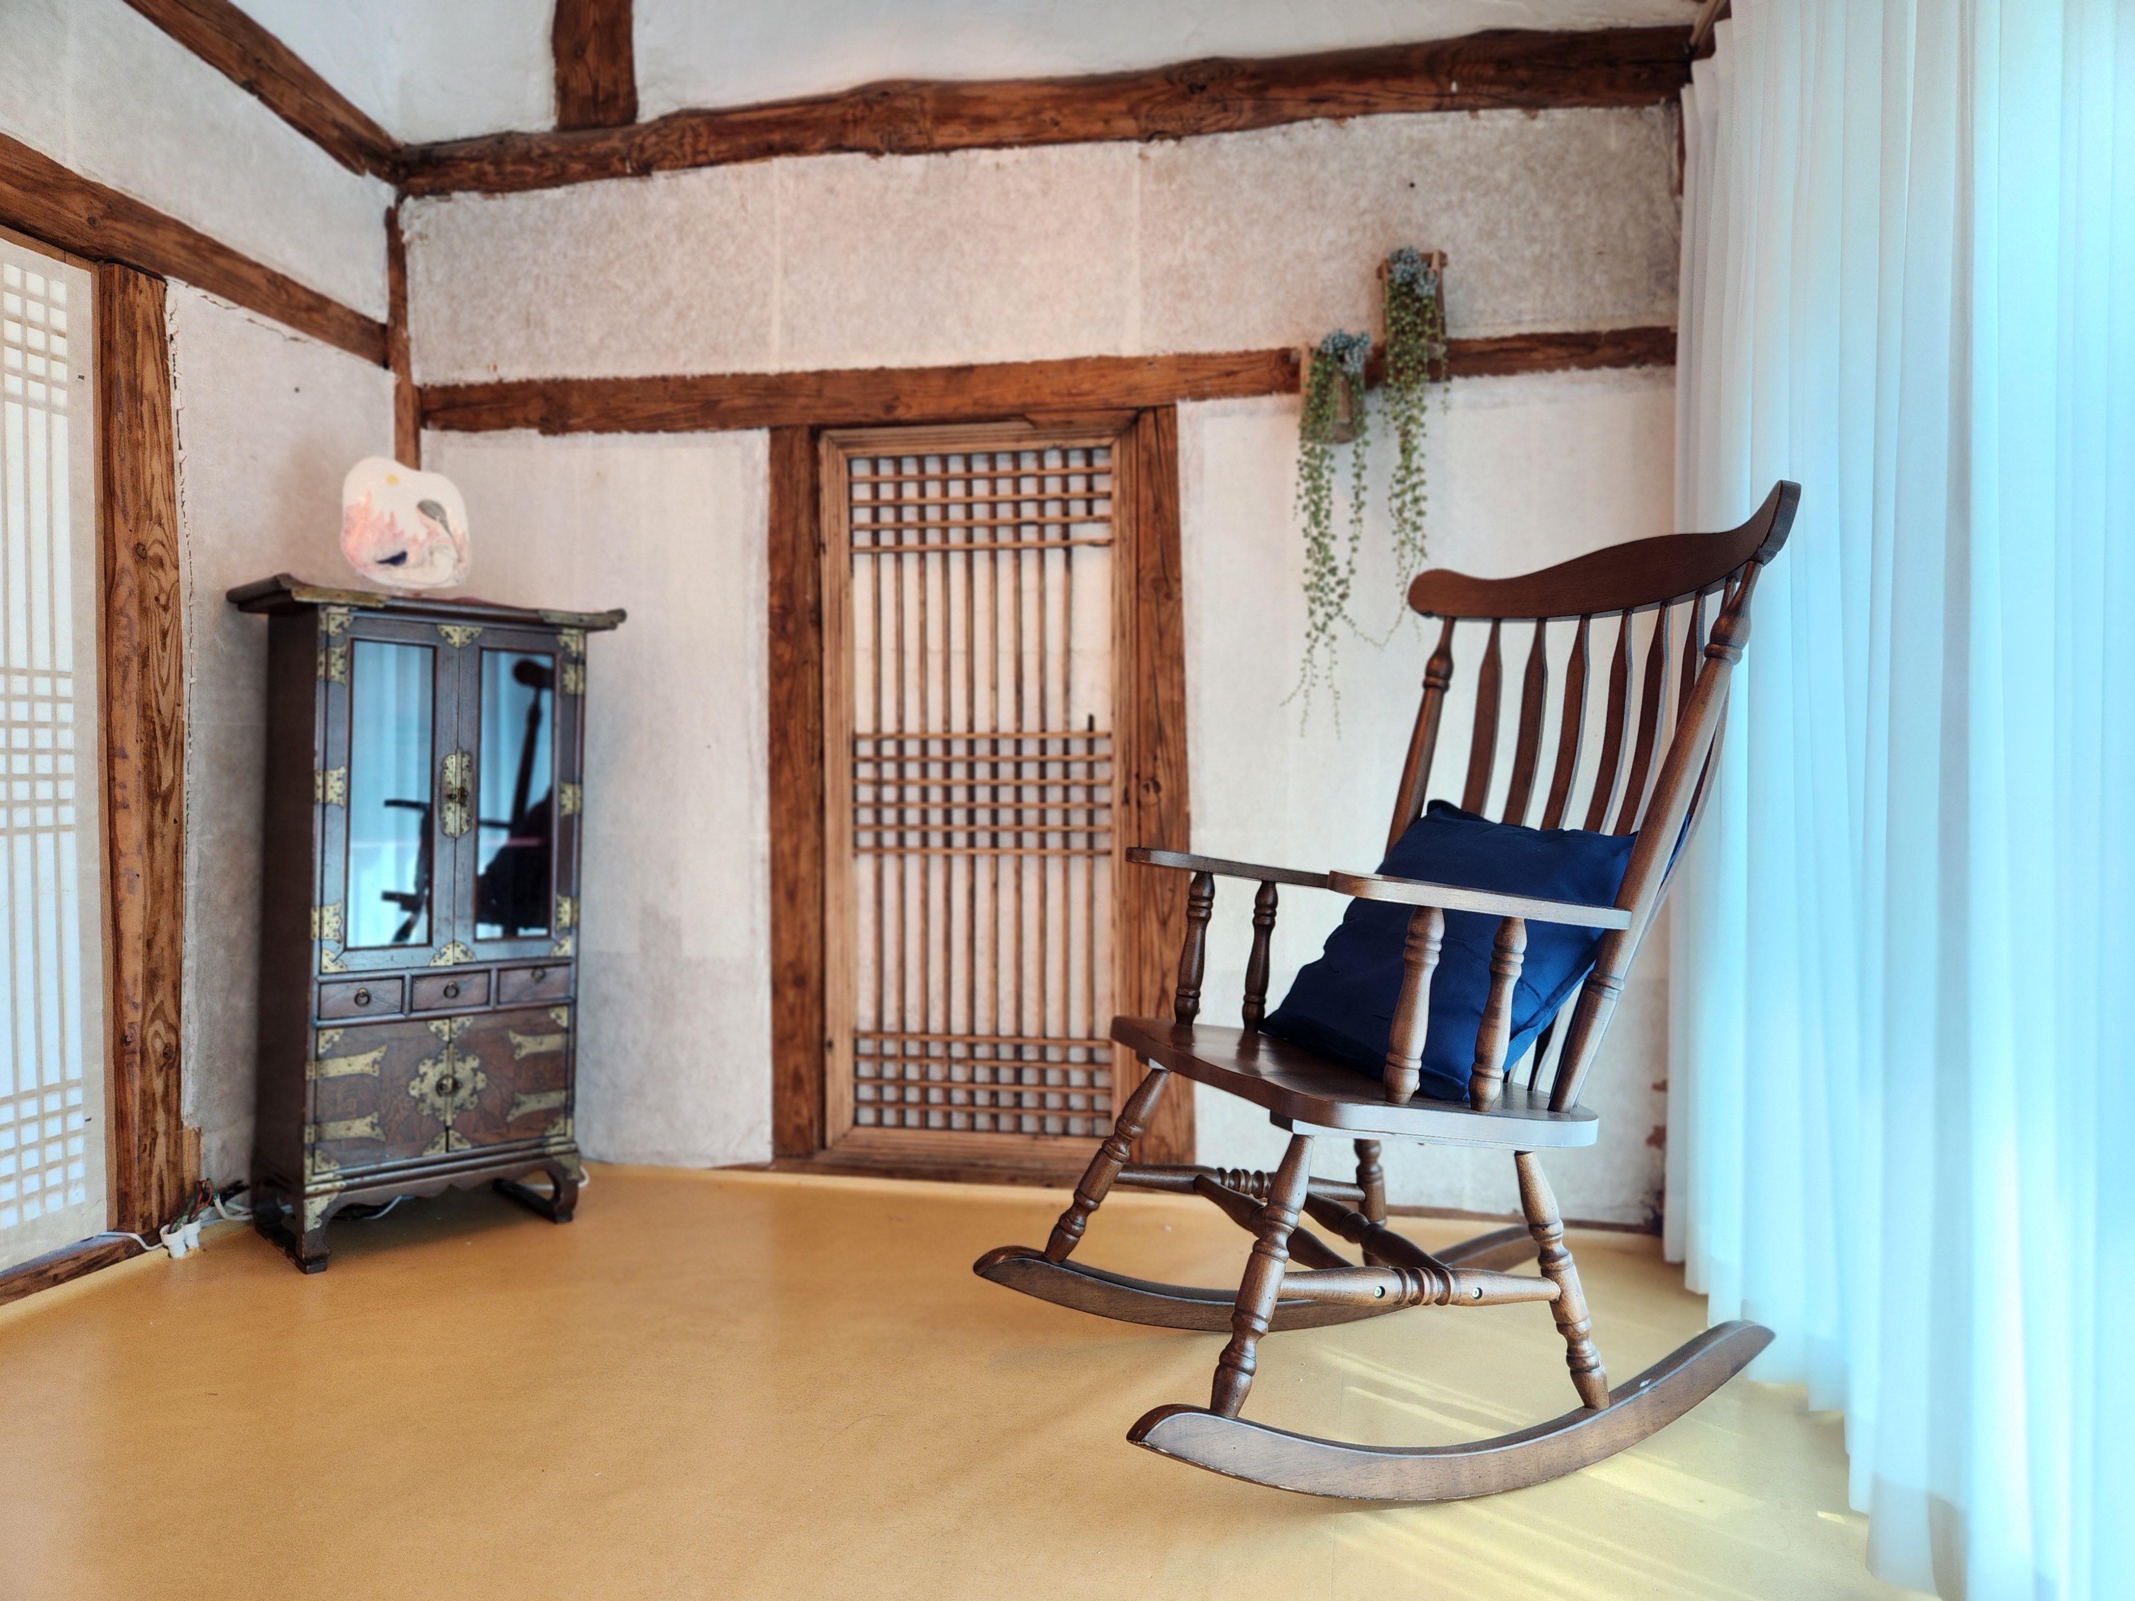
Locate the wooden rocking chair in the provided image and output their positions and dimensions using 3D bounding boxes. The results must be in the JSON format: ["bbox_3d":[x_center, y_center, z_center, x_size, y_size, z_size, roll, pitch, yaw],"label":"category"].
[{"bbox_3d":[0.370,0.197,1.825,0.886,1.132,0.678,0,1,-21],"label":"wooden rocking chair"}]

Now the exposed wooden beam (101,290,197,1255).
[{"bbox_3d":[-1.510,-0.072,2.242,0.120,1.516,0.143,0,1,12],"label":"exposed wooden beam"}]

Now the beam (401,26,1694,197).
[{"bbox_3d":[-0.124,-1.247,2.648,2.391,0.139,0.150,0,1,11],"label":"beam"}]

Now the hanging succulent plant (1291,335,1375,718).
[{"bbox_3d":[0.460,-0.466,2.453,0.144,0.704,0.120,0,1,11],"label":"hanging succulent plant"}]

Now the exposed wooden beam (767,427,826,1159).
[{"bbox_3d":[-0.508,-0.005,2.756,0.111,1.403,0.110,0,1,11],"label":"exposed wooden beam"}]

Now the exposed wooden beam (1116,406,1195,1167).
[{"bbox_3d":[0.178,-0.017,2.627,0.121,1.391,0.110,0,1,11],"label":"exposed wooden beam"}]

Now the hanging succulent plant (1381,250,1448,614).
[{"bbox_3d":[0.593,-0.634,2.425,0.117,0.622,0.120,0,1,11],"label":"hanging succulent plant"}]

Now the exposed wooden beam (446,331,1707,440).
[{"bbox_3d":[-0.130,-0.770,2.659,2.371,0.104,0.110,0,1,11],"label":"exposed wooden beam"}]

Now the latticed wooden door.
[{"bbox_3d":[-0.172,-0.008,2.668,0.584,1.376,0.060,0,1,11],"label":"latticed wooden door"}]

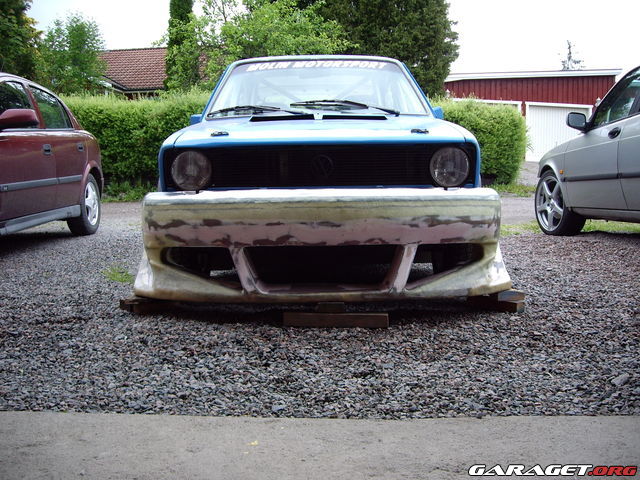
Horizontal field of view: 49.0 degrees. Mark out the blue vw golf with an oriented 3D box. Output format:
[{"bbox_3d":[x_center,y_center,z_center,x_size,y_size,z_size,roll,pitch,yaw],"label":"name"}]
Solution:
[{"bbox_3d":[-0.013,-0.584,4.860,1.660,1.390,3.770,0,7,-1],"label":"blue vw golf"}]

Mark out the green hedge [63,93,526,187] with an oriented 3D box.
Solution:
[{"bbox_3d":[-0.650,-1.870,13.300,9.000,1.680,1.300,0,7,0],"label":"green hedge"}]

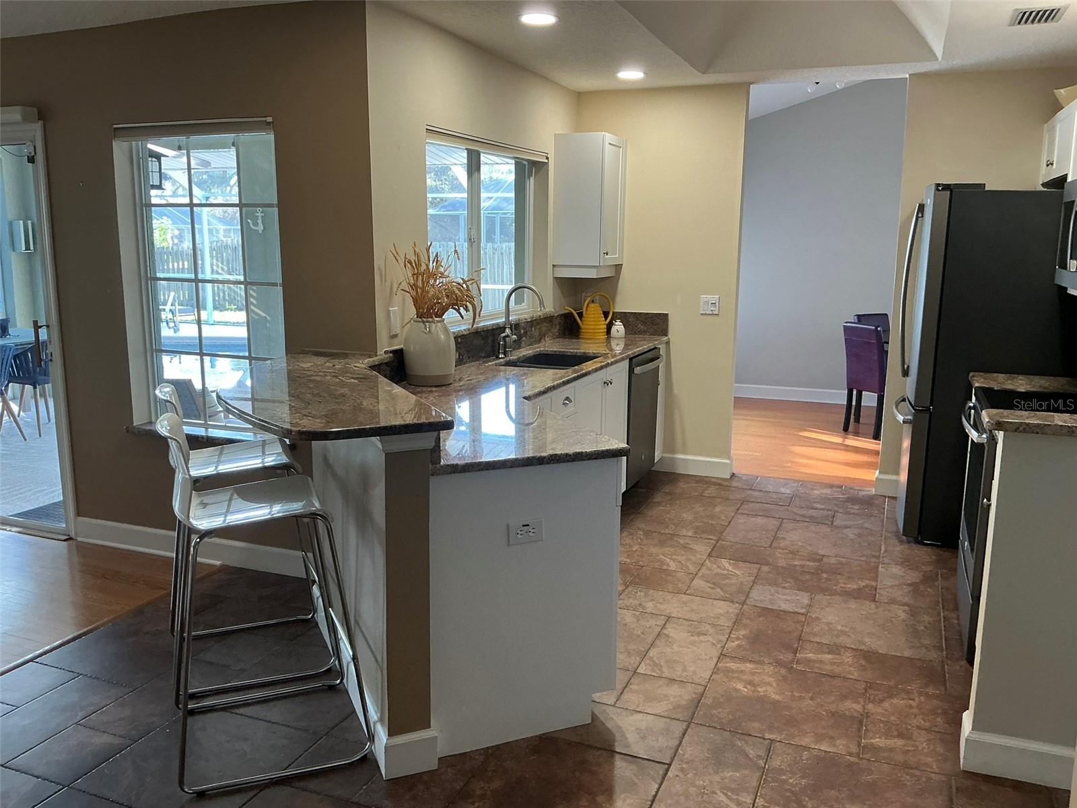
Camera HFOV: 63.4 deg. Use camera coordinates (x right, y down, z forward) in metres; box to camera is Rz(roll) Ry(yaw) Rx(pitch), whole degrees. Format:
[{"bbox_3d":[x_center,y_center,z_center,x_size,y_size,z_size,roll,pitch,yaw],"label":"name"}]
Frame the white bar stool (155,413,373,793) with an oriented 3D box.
[{"bbox_3d":[-0.831,0.532,2.653,0.550,1.010,0.500,-4,11,-23],"label":"white bar stool"}]

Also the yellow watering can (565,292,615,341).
[{"bbox_3d":[0.329,-0.583,5.665,0.310,0.300,0.180,0,10,-6],"label":"yellow watering can"}]

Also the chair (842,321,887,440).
[{"bbox_3d":[2.805,-0.209,7.035,0.520,0.910,0.410,-5,11,-27],"label":"chair"}]

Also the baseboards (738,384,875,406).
[{"bbox_3d":[2.607,-0.084,8.537,1.360,0.130,0.020,5,11,22],"label":"baseboards"}]

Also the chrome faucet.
[{"bbox_3d":[-0.080,-0.427,4.530,0.215,0.380,0.170,5,11,22],"label":"chrome faucet"}]

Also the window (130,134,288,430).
[{"bbox_3d":[-1.469,-0.540,3.945,0.880,1.330,0.100,5,11,22],"label":"window"}]

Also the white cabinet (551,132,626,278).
[{"bbox_3d":[0.323,-1.245,5.531,0.325,0.869,0.409,5,11,22],"label":"white cabinet"}]

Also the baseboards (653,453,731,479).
[{"bbox_3d":[1.010,0.405,5.750,0.520,0.117,0.018,5,11,22],"label":"baseboards"}]

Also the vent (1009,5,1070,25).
[{"bbox_3d":[2.123,-1.652,3.705,0.200,0.020,0.305,5,11,22],"label":"vent"}]

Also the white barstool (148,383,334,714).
[{"bbox_3d":[-1.026,0.427,3.042,0.525,0.985,0.470,-4,11,-23],"label":"white barstool"}]

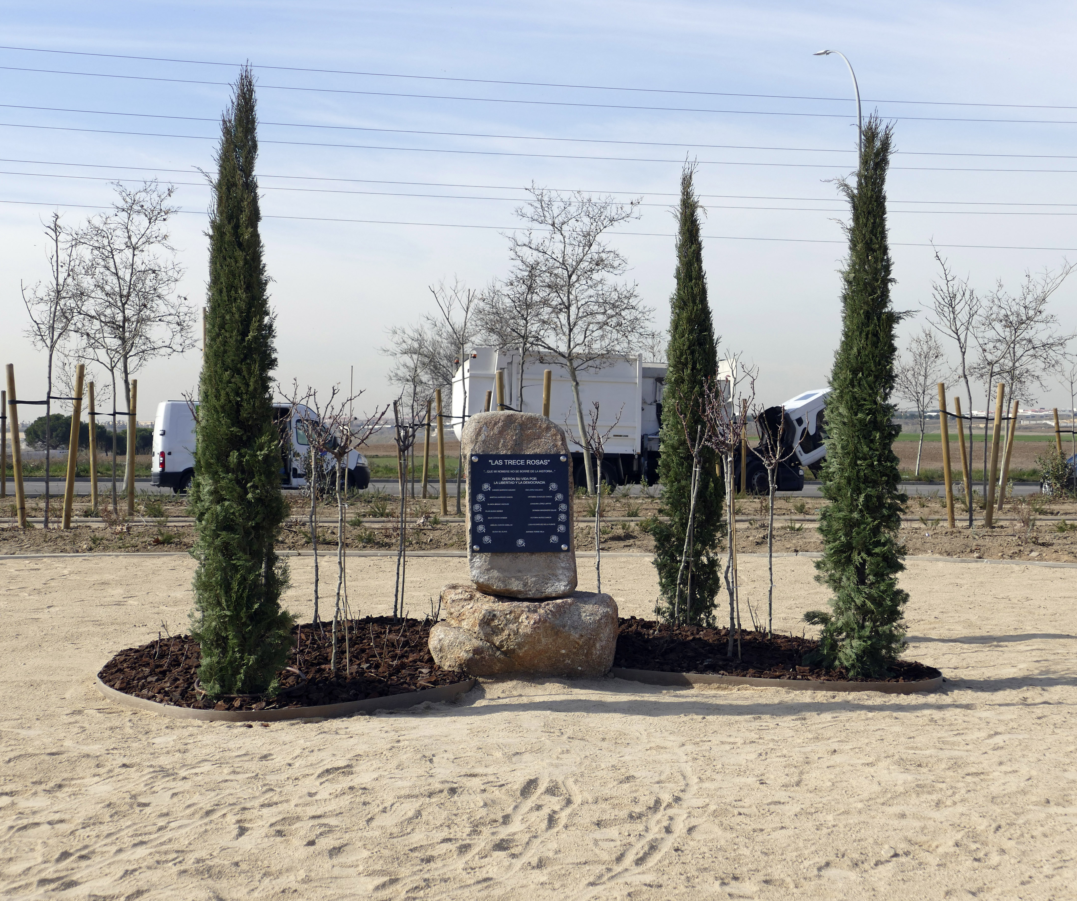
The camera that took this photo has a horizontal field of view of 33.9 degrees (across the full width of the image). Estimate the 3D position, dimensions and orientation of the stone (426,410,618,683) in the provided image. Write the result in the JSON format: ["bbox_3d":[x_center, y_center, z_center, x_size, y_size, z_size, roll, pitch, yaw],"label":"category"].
[{"bbox_3d":[-0.100,0.560,10.815,1.160,1.595,0.750,0,1,0],"label":"stone"}]

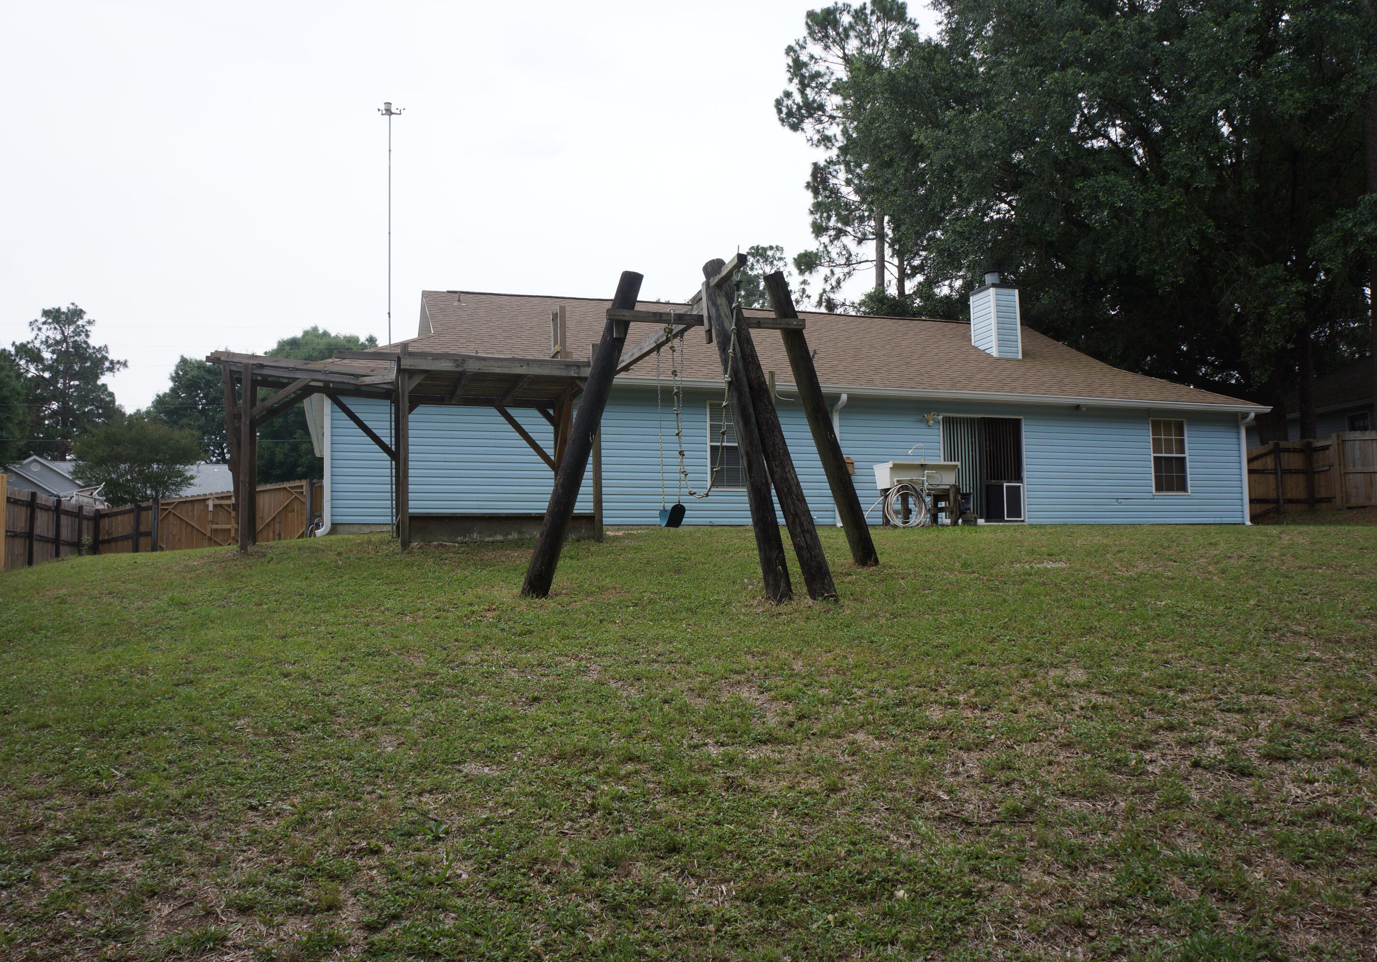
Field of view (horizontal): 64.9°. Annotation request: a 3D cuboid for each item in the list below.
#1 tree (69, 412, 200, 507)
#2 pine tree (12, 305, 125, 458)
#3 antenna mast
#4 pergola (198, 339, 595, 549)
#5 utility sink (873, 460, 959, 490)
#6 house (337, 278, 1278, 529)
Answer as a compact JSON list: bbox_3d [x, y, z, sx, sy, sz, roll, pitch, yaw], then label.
[{"bbox_3d":[-17.806,0.881,34.748,4.300,6.088,4.300,1,-5,-18],"label":"tree"},{"bbox_3d":[-38.796,-1.783,67.225,7.200,18.753,7.200,1,-5,-18],"label":"pine tree"},{"bbox_3d":[-4.435,-2.469,16.180,0.360,6.660,0.360,1,-5,-18],"label":"antenna mast"},{"bbox_3d":[-3.807,-0.325,14.666,4.820,2.620,2.900,1,-5,-18],"label":"pergola"},{"bbox_3d":[3.099,-0.056,14.801,1.027,0.356,0.620,1,-5,-18],"label":"utility sink"},{"bbox_3d":[1.347,-1.488,24.627,18.850,5.800,11.300,1,-5,-18],"label":"house"}]

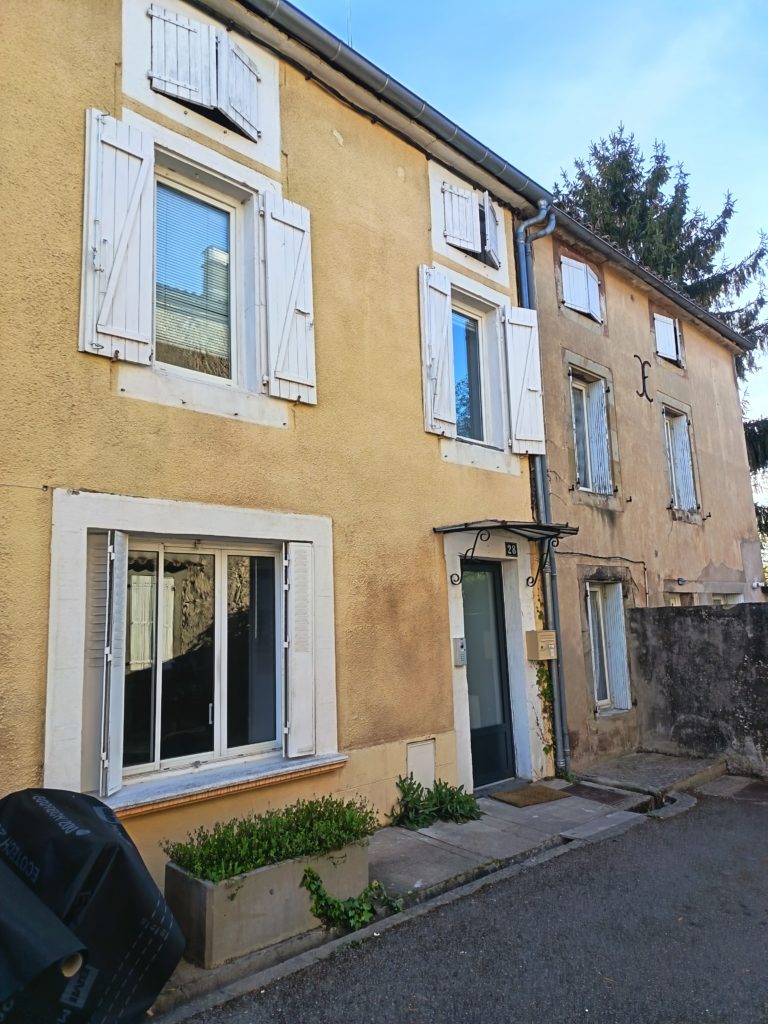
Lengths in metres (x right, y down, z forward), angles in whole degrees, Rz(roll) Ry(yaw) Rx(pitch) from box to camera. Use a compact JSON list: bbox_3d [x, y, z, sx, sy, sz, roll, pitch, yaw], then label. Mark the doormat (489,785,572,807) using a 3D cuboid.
[{"bbox_3d":[1.317,2.544,6.389,0.600,0.020,0.450,3,-10,-29],"label":"doormat"}]

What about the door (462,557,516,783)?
[{"bbox_3d":[0.965,1.554,7.019,0.860,2.160,0.080,7,-13,-44],"label":"door"}]

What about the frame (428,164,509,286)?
[{"bbox_3d":[0.957,-3.057,7.587,1.290,0.980,0.200,7,-13,-44],"label":"frame"}]

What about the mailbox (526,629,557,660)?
[{"bbox_3d":[1.644,1.383,7.339,0.320,0.288,0.140,7,-13,-44],"label":"mailbox"}]

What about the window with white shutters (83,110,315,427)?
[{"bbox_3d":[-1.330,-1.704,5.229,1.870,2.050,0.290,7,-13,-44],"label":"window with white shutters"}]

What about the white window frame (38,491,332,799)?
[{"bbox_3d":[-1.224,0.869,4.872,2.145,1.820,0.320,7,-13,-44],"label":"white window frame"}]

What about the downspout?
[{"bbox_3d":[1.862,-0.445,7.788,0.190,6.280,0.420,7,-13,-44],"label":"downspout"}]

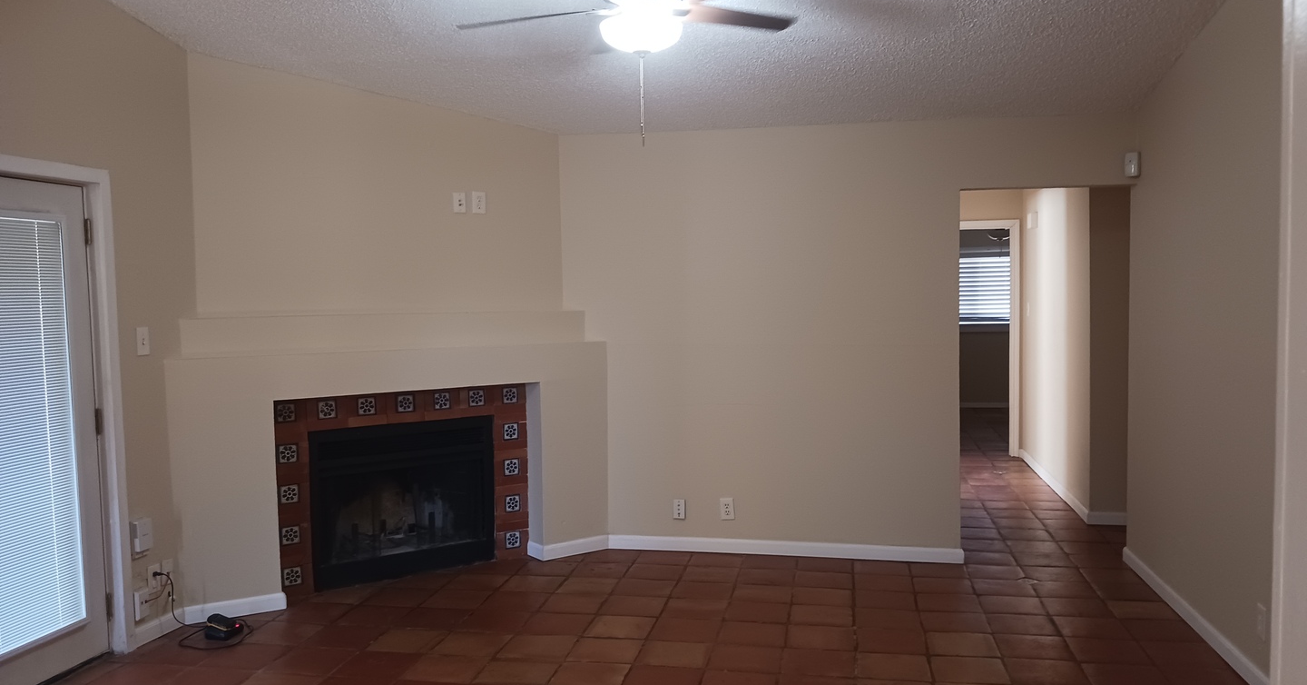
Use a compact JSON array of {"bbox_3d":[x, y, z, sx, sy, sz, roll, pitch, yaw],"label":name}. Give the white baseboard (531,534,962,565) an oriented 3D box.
[{"bbox_3d":[0.493,1.201,5.808,2.478,0.085,0.314,0,3,11],"label":"white baseboard"}]

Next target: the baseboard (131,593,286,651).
[{"bbox_3d":[-2.113,1.288,4.815,0.165,0.085,0.737,2,4,41],"label":"baseboard"}]

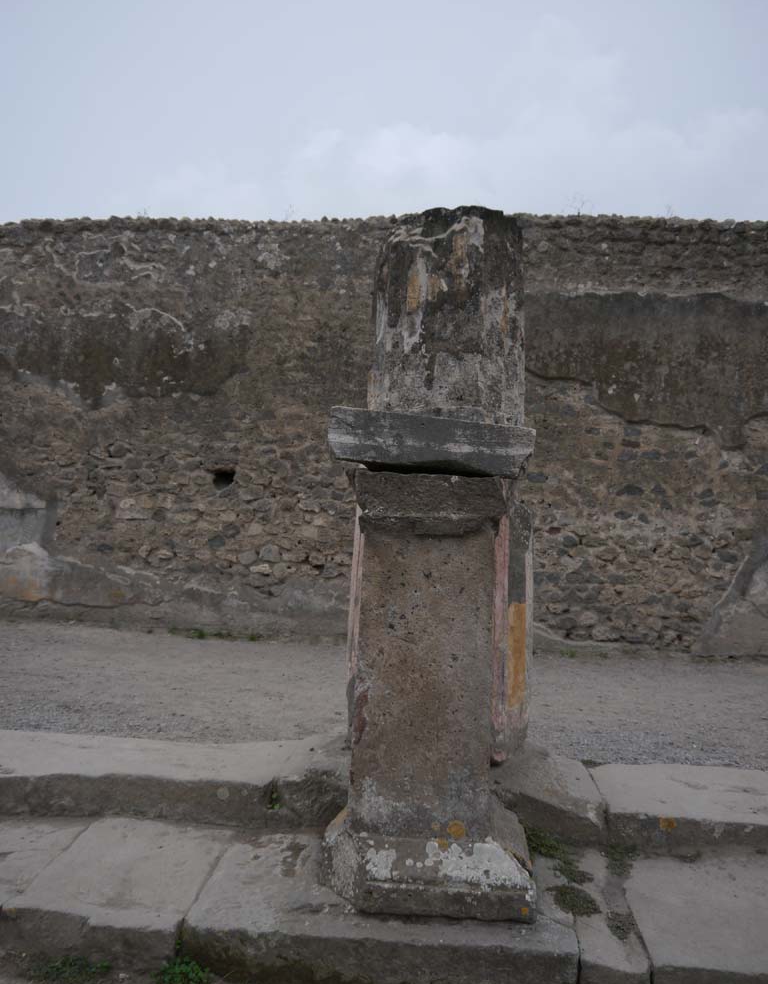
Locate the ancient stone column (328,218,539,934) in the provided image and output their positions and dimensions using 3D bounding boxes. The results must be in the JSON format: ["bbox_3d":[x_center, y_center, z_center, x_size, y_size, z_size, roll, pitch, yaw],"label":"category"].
[{"bbox_3d":[0.201,0.024,2.895,0.724,2.225,1.339,1,2,4],"label":"ancient stone column"}]

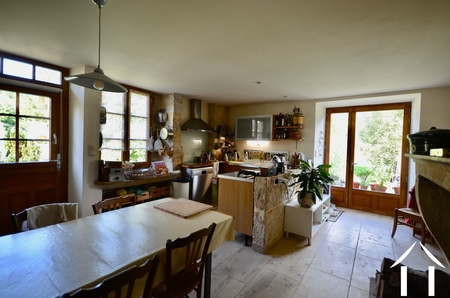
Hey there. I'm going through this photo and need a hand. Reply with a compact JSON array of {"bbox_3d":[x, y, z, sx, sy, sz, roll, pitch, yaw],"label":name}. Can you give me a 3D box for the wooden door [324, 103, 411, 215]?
[{"bbox_3d":[3.038,0.206,4.412,1.520,2.320,0.100,2,2,37],"label":"wooden door"}]

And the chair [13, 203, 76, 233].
[{"bbox_3d":[-1.261,0.899,1.483,0.460,0.840,0.430,3,2,40],"label":"chair"}]

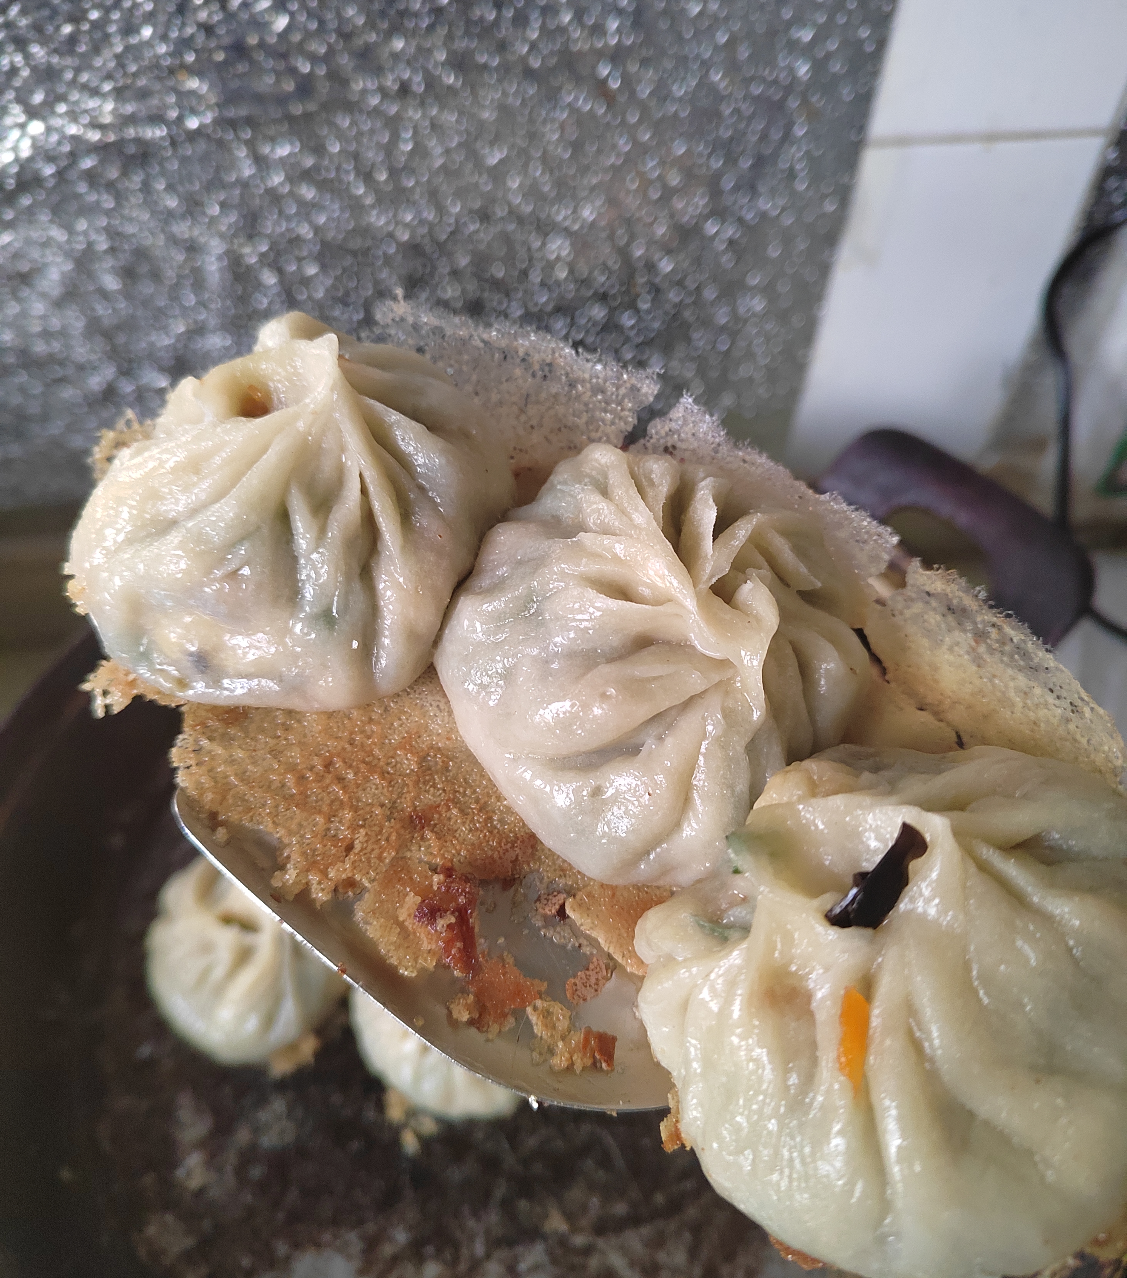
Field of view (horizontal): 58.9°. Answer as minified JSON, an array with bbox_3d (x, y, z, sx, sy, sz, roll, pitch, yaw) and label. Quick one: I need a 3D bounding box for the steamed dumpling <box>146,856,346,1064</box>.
[{"bbox_3d":[-0.100,0.097,0.314,0.064,0.043,0.064,0,46,0],"label":"steamed dumpling"}]

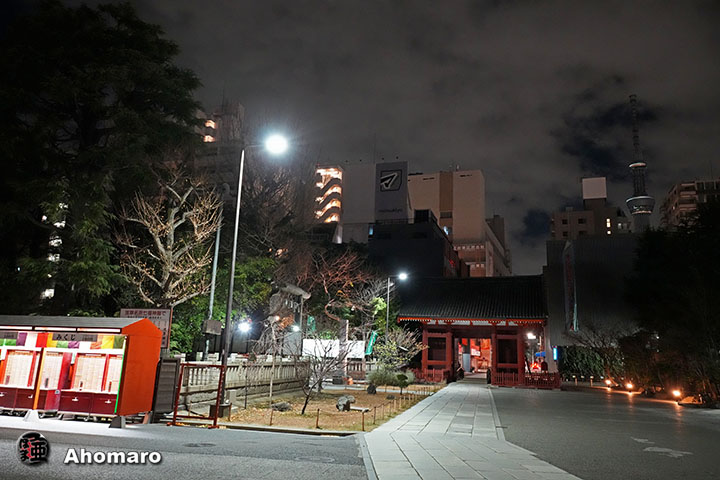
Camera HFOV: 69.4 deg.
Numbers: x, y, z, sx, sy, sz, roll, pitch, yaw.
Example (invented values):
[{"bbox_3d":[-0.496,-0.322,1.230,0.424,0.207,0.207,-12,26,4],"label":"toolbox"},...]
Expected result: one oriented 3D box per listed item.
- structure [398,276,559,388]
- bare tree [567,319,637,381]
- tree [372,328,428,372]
[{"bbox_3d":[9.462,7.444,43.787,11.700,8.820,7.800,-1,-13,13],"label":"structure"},{"bbox_3d":[16.956,8.015,36.462,4.470,4.980,4.250,-4,-13,24],"label":"bare tree"},{"bbox_3d":[2.878,8.406,37.975,3.740,3.830,3.550,1,-12,5],"label":"tree"}]

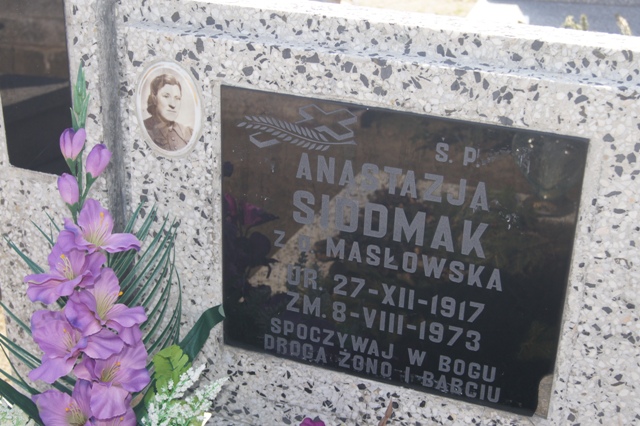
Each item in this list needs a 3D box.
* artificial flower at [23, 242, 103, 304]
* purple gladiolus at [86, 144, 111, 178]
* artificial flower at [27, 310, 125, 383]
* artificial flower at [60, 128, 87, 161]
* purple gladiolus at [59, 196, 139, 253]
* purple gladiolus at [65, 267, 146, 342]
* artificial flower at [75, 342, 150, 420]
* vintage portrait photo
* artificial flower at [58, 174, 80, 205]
[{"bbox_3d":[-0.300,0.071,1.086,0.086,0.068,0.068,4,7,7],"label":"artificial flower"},{"bbox_3d":[-0.254,-0.059,1.058,0.024,0.042,0.024,5,24,-18],"label":"purple gladiolus"},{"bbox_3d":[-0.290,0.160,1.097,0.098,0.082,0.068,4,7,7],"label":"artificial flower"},{"bbox_3d":[-0.285,-0.080,1.068,0.028,0.040,0.026,-11,29,-12],"label":"artificial flower"},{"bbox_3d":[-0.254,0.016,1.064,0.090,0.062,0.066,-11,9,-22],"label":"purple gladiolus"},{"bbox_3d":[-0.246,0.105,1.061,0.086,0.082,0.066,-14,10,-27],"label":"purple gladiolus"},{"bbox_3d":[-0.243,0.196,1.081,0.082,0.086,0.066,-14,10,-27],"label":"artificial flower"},{"bbox_3d":[-0.181,-0.125,1.111,0.090,0.120,0.012,10,25,18],"label":"vintage portrait photo"},{"bbox_3d":[-0.293,-0.029,1.081,0.023,0.038,0.023,-18,30,-9],"label":"artificial flower"}]

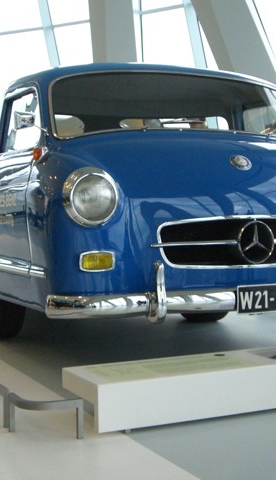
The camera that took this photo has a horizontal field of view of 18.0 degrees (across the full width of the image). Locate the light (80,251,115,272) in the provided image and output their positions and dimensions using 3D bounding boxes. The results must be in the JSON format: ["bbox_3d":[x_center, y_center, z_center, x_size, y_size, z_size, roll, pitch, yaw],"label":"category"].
[{"bbox_3d":[-0.186,0.097,3.940,0.160,0.092,0.050,-1,3,-19],"label":"light"}]

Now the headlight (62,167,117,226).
[{"bbox_3d":[-0.214,-0.193,3.942,0.240,0.260,0.130,-1,3,-23],"label":"headlight"}]

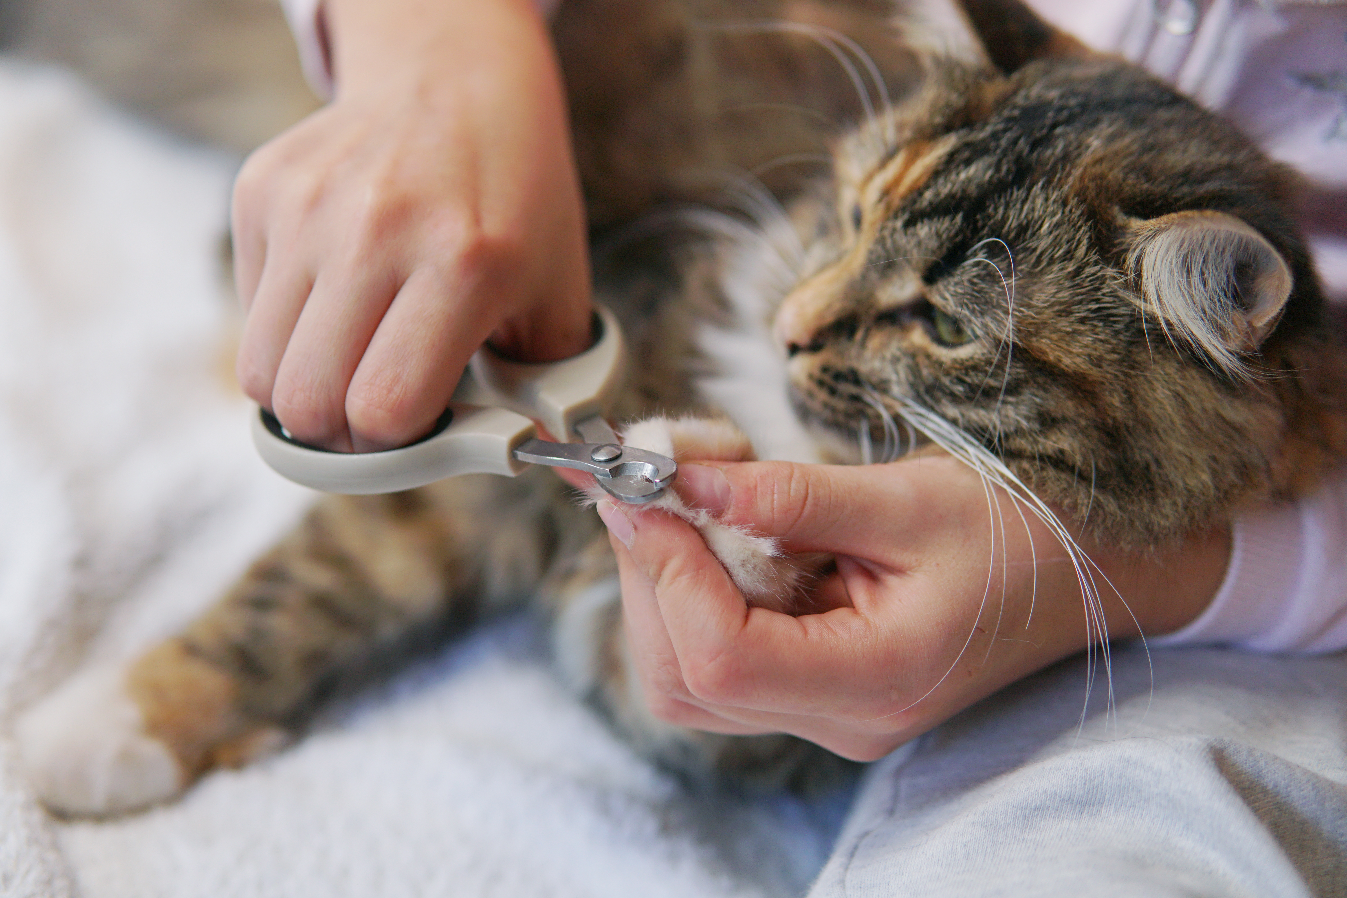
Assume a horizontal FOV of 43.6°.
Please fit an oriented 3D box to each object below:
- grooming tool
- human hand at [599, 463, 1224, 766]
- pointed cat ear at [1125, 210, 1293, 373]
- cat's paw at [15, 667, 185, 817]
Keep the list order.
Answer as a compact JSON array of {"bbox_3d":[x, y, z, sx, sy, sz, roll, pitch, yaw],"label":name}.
[{"bbox_3d":[-0.044,-0.005,0.420,0.098,0.018,0.090,25,39,34],"label":"grooming tool"},{"bbox_3d":[0.057,0.040,0.418,0.150,0.074,0.072,-6,32,-10],"label":"human hand"},{"bbox_3d":[0.137,-0.041,0.430,0.040,0.044,0.028,51,35,14],"label":"pointed cat ear"},{"bbox_3d":[-0.162,0.083,0.475,0.052,0.038,0.042,-19,37,-28],"label":"cat's paw"}]

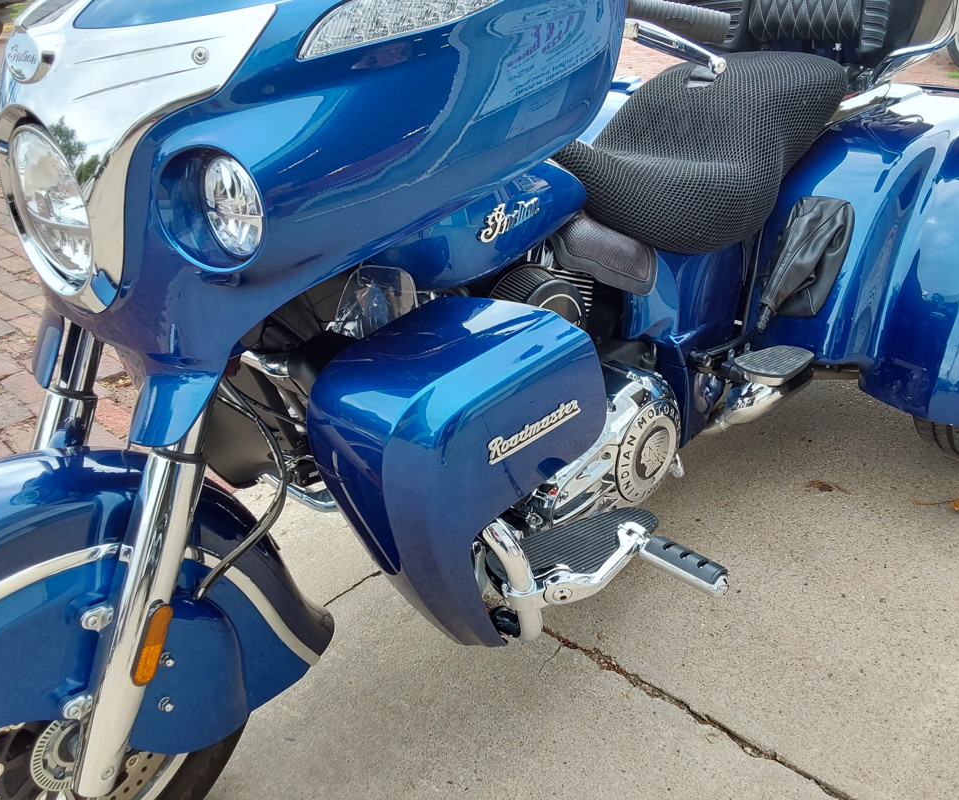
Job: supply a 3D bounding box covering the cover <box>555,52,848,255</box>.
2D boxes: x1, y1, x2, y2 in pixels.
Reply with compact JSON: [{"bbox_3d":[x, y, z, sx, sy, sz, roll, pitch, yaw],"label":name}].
[{"bbox_3d":[0.402,-0.509,1.744,0.720,0.290,0.410,-29,36,-36],"label":"cover"}]

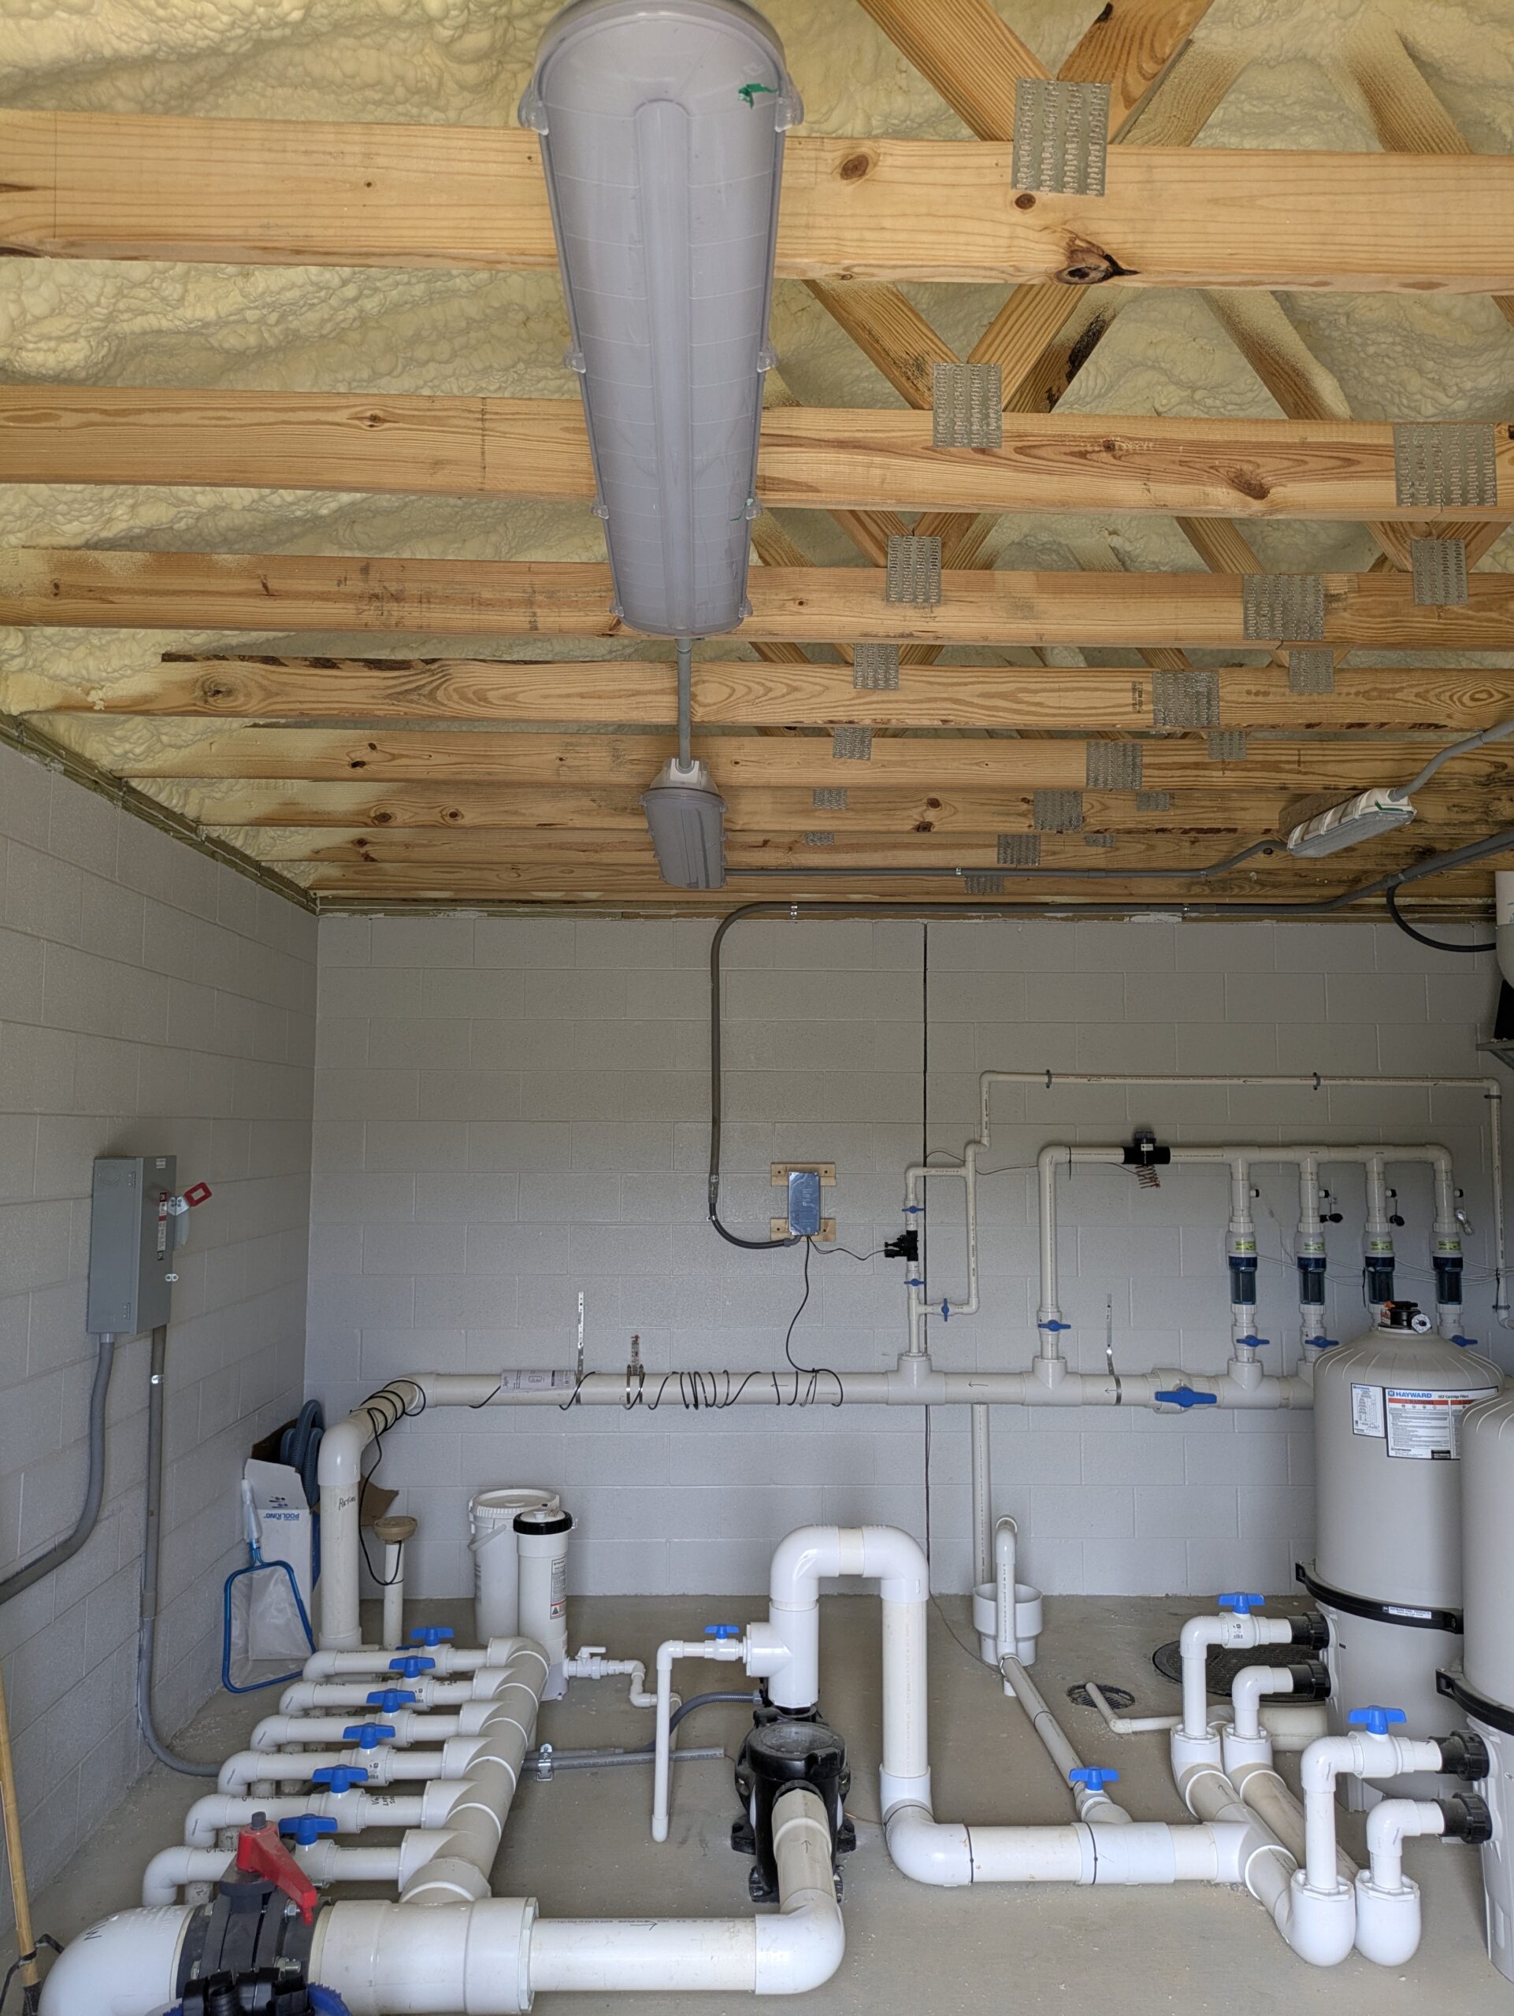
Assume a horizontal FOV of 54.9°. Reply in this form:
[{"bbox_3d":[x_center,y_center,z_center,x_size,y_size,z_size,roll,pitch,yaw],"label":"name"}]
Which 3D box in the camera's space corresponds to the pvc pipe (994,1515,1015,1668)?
[{"bbox_3d":[0.806,1.903,4.729,0.065,0.482,0.090,0,-5,-2],"label":"pvc pipe"}]

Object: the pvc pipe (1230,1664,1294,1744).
[{"bbox_3d":[1.377,1.889,3.959,0.169,0.193,0.076,0,-5,-1],"label":"pvc pipe"}]

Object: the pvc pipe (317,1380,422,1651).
[{"bbox_3d":[-1.331,1.741,5.070,0.135,0.785,1.120,0,-5,-2],"label":"pvc pipe"}]

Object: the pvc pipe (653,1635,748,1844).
[{"bbox_3d":[-0.146,1.888,3.764,0.240,0.488,0.060,0,-5,-1],"label":"pvc pipe"}]

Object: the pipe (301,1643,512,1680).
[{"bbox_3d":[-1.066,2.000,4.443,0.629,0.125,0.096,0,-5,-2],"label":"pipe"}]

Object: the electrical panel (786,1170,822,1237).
[{"bbox_3d":[0.189,0.774,5.730,0.122,0.249,0.080,0,-5,-2],"label":"electrical panel"}]

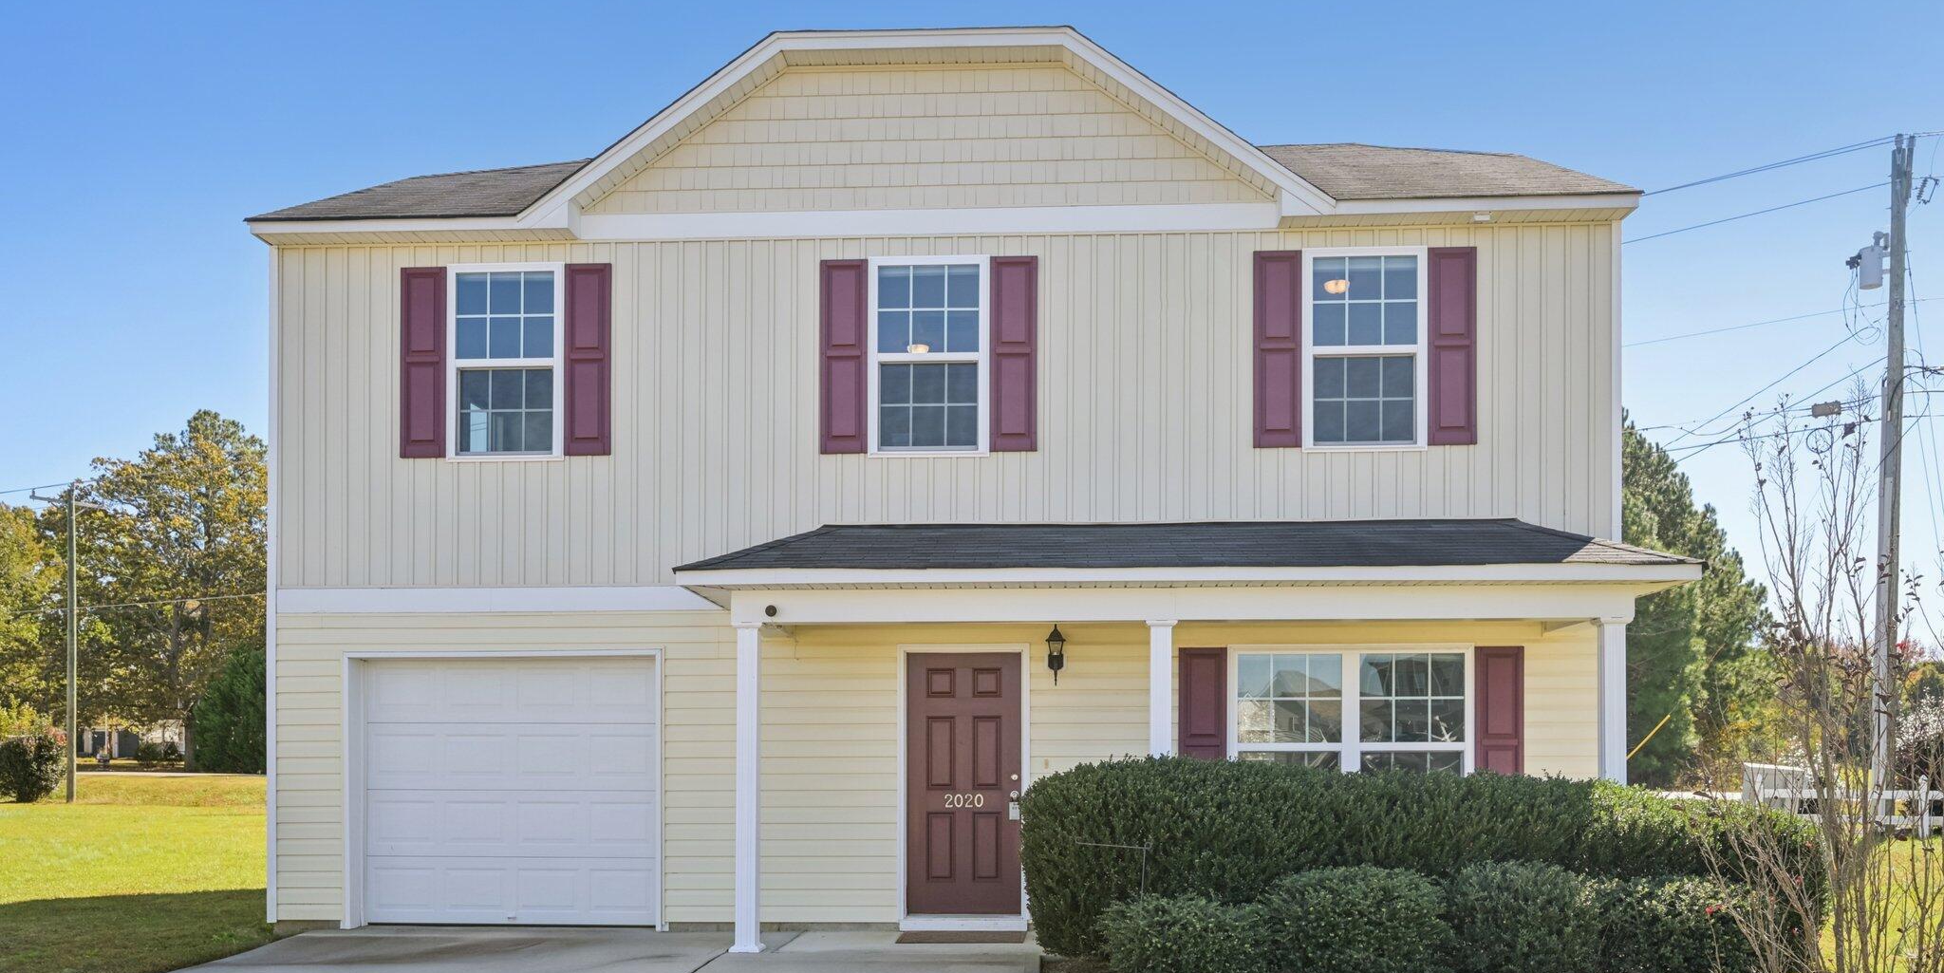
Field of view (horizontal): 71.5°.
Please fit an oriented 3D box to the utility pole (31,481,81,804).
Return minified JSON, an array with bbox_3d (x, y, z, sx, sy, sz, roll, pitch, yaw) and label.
[{"bbox_3d":[-26.554,4.579,39.500,0.400,9.400,1.700,-3,-5,45],"label":"utility pole"}]

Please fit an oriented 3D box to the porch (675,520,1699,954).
[{"bbox_3d":[1.420,1.690,9.570,6.700,3.100,1.600,0,-3,3],"label":"porch"}]

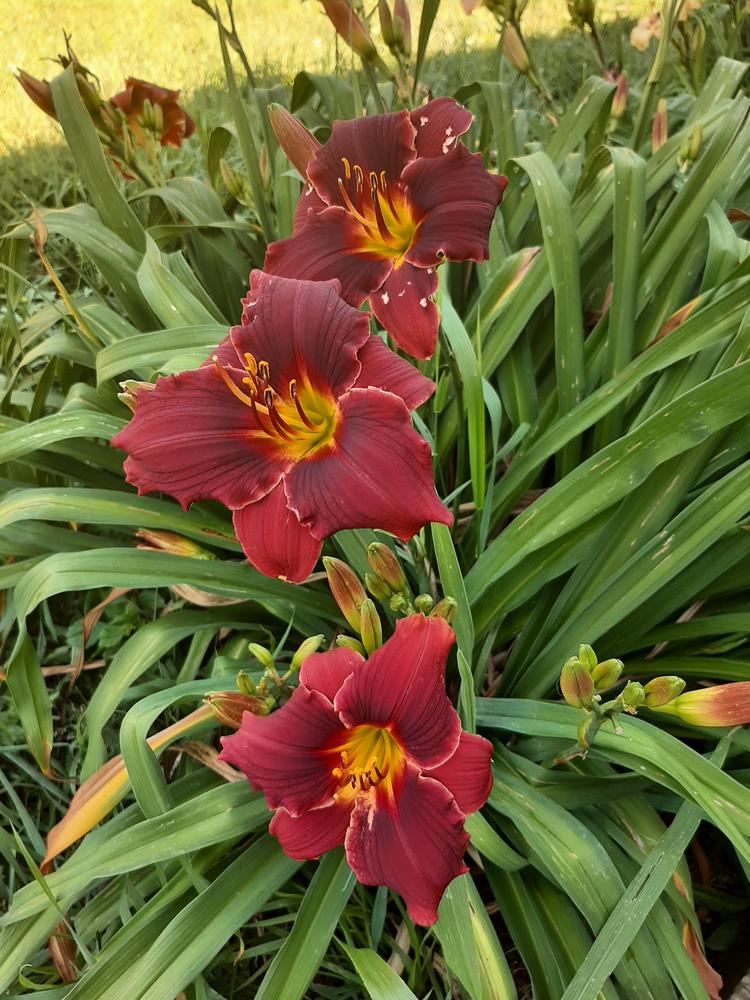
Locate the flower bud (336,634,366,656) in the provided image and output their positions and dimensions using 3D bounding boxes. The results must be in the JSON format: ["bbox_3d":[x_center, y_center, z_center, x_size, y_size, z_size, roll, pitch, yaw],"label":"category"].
[{"bbox_3d":[-0.013,0.084,0.430,0.009,0.024,0.009,-56,22,0],"label":"flower bud"}]

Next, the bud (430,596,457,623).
[{"bbox_3d":[0.043,0.071,0.480,0.013,0.022,0.013,36,21,0],"label":"bud"}]

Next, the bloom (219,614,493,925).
[{"bbox_3d":[-0.009,0.145,0.405,0.145,0.160,0.080,4,3,4],"label":"bloom"}]

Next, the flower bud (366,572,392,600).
[{"bbox_3d":[0.002,0.051,0.440,0.011,0.024,0.011,-44,26,0],"label":"flower bud"}]

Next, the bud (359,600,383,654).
[{"bbox_3d":[-0.003,0.072,0.425,0.012,0.034,0.012,-5,27,0],"label":"bud"}]

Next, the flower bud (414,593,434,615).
[{"bbox_3d":[0.032,0.066,0.480,0.012,0.013,0.012,4,41,0],"label":"flower bud"}]

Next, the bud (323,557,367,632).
[{"bbox_3d":[-0.019,0.060,0.470,0.017,0.057,0.017,-29,18,0],"label":"bud"}]

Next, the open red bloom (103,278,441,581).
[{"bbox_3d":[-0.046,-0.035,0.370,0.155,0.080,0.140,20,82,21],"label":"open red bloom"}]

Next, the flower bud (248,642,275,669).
[{"bbox_3d":[-0.065,0.089,0.430,0.009,0.021,0.009,-45,24,0],"label":"flower bud"}]

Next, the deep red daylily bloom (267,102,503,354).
[{"bbox_3d":[0.007,-0.173,0.480,0.152,0.158,0.085,1,7,8],"label":"deep red daylily bloom"}]

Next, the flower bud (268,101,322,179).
[{"bbox_3d":[-0.052,-0.233,0.495,0.020,0.073,0.020,-30,18,0],"label":"flower bud"}]

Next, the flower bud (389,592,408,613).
[{"bbox_3d":[0.015,0.066,0.480,0.011,0.013,0.011,-8,41,0],"label":"flower bud"}]

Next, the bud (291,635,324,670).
[{"bbox_3d":[-0.042,0.097,0.475,0.011,0.031,0.011,43,17,0],"label":"bud"}]

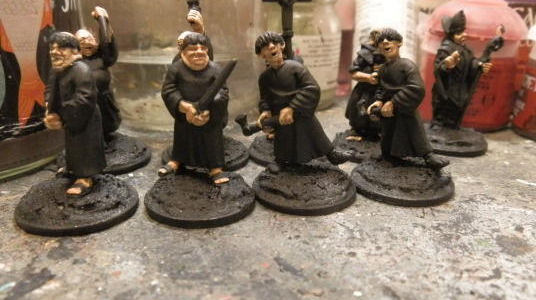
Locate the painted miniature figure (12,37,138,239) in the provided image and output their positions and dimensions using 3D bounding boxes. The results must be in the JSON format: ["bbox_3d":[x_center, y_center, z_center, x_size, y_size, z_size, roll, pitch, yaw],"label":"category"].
[{"bbox_3d":[-0.042,-0.005,0.091,0.025,0.038,0.025,15,24,36],"label":"painted miniature figure"}]

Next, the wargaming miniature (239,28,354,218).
[{"bbox_3d":[0.009,-0.008,0.102,0.026,0.038,0.026,15,26,33],"label":"wargaming miniature"}]

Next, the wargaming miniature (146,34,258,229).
[{"bbox_3d":[-0.015,-0.006,0.094,0.025,0.038,0.025,1,19,2],"label":"wargaming miniature"}]

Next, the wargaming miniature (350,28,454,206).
[{"bbox_3d":[0.033,-0.009,0.104,0.028,0.038,0.025,-16,25,-39],"label":"wargaming miniature"}]

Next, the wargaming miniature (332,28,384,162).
[{"bbox_3d":[0.033,-0.017,0.130,0.025,0.037,0.025,2,19,5],"label":"wargaming miniature"}]

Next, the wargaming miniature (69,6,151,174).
[{"bbox_3d":[-0.048,-0.017,0.120,0.026,0.043,0.026,-8,23,-20],"label":"wargaming miniature"}]

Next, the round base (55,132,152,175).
[{"bbox_3d":[-0.048,0.001,0.127,0.025,0.004,0.025,0,21,0],"label":"round base"}]

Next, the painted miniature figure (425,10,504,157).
[{"bbox_3d":[0.057,-0.021,0.133,0.026,0.041,0.026,-12,24,-28],"label":"painted miniature figure"}]

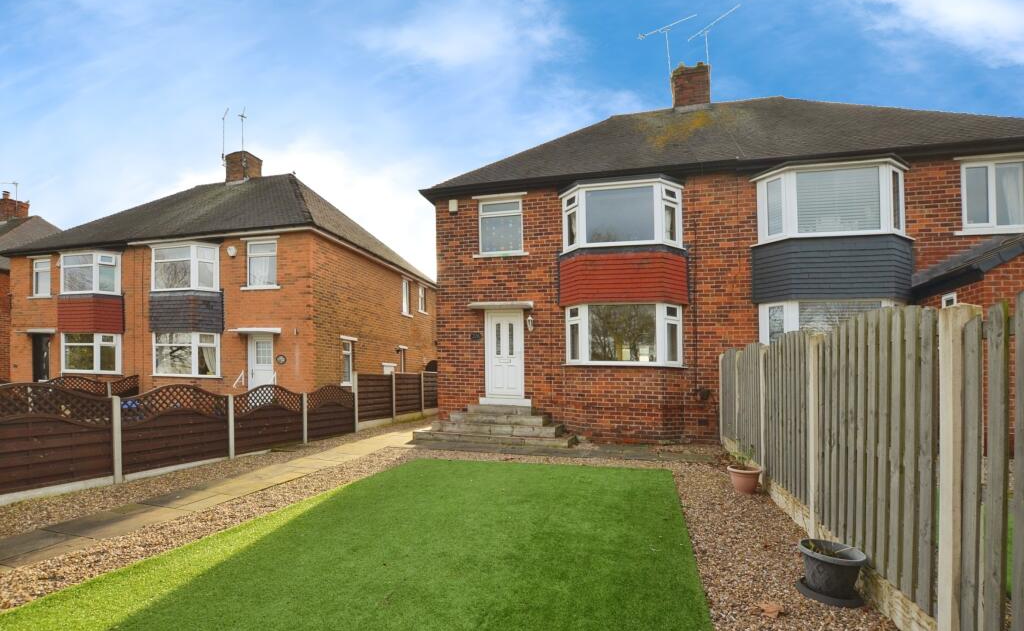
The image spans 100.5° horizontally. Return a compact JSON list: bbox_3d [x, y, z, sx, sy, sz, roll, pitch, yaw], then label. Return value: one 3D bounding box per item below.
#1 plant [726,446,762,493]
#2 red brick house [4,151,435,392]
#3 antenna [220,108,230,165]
[{"bbox_3d":[3.002,1.982,5.500,0.450,0.560,0.450,-1,-5,16],"label":"plant"},{"bbox_3d":[-10.300,-1.150,16.150,12.800,9.600,7.600,-1,-5,17],"label":"red brick house"},{"bbox_3d":[-10.642,-6.628,15.757,0.320,1.924,1.030,6,-7,-44],"label":"antenna"}]

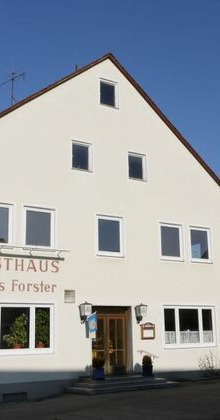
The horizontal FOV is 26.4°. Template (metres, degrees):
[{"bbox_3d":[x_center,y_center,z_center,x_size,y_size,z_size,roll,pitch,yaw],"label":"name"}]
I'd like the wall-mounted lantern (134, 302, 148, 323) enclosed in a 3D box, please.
[{"bbox_3d":[1.122,3.647,16.615,0.380,0.697,0.420,8,-18,-32],"label":"wall-mounted lantern"}]

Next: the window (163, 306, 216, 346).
[{"bbox_3d":[2.893,4.190,16.835,2.380,1.440,0.150,7,-17,-30],"label":"window"}]

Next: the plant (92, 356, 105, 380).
[{"bbox_3d":[-0.350,4.923,14.583,0.376,0.686,0.376,-2,-15,0],"label":"plant"}]

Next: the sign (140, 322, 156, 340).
[{"bbox_3d":[1.372,4.338,16.774,0.639,0.592,0.100,8,-18,-32],"label":"sign"}]

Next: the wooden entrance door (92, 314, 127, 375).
[{"bbox_3d":[-0.061,4.645,16.221,1.530,2.053,0.100,8,-18,-32],"label":"wooden entrance door"}]

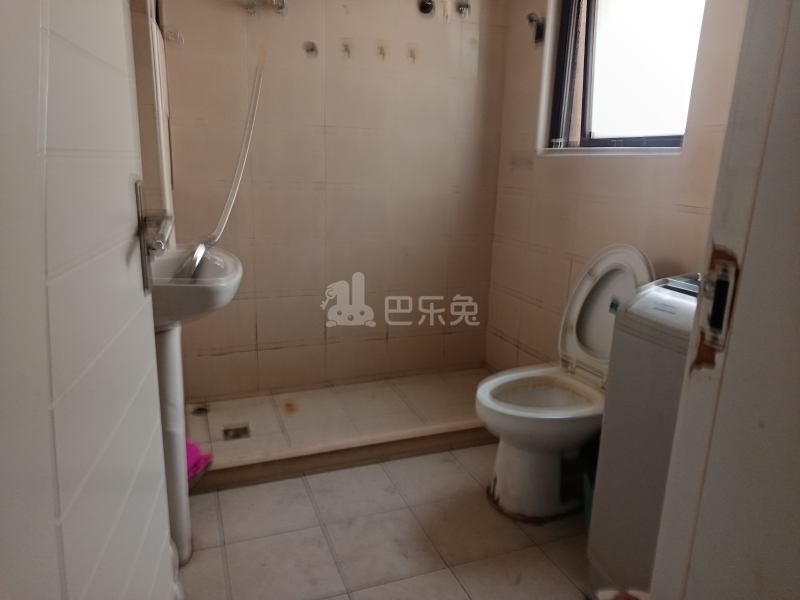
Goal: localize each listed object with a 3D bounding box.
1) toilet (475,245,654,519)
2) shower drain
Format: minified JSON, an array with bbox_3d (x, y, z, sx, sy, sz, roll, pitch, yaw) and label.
[{"bbox_3d":[0.519,0.256,1.890,0.590,0.872,0.410,-5,16,-26],"label":"toilet"},{"bbox_3d":[-0.697,0.566,2.374,0.103,0.010,0.108,-4,15,-20],"label":"shower drain"}]

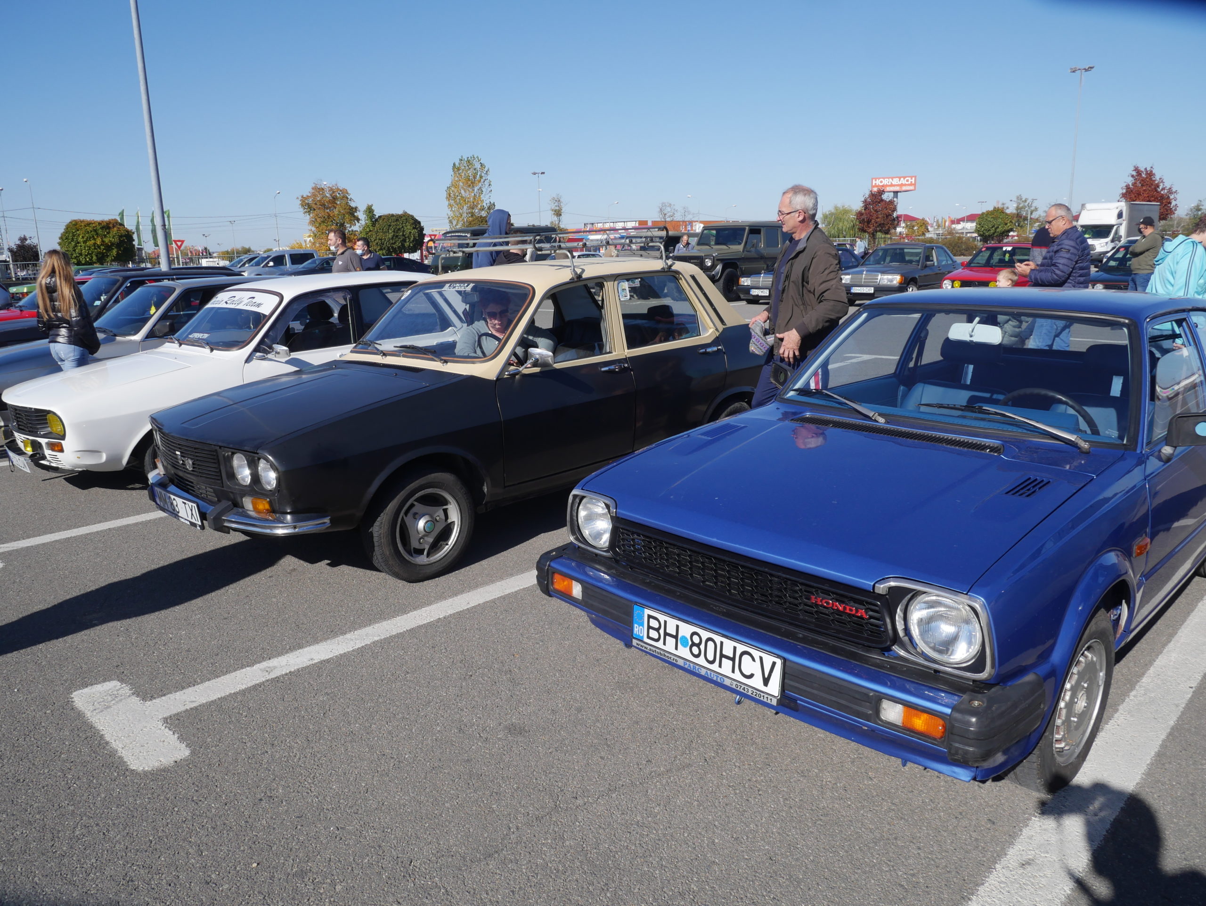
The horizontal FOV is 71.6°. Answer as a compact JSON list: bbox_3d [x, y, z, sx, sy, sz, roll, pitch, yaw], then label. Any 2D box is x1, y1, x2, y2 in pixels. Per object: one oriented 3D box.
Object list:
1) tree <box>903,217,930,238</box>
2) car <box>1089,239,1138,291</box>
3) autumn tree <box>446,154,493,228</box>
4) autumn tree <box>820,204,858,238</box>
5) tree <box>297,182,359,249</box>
[{"bbox_3d":[35.270,-23.539,94.649,3.100,6.000,3.100,-1,12,0],"label":"tree"},{"bbox_3d":[10.764,-3.299,16.030,1.650,1.340,4.040,12,19,43],"label":"car"},{"bbox_3d":[-11.843,-21.324,76.190,4.400,11.000,4.400,-1,12,0],"label":"autumn tree"},{"bbox_3d":[23.861,-22.554,85.655,5.500,5.595,5.500,-1,14,0],"label":"autumn tree"},{"bbox_3d":[-18.904,-15.153,58.812,4.400,7.500,4.400,-1,12,0],"label":"tree"}]

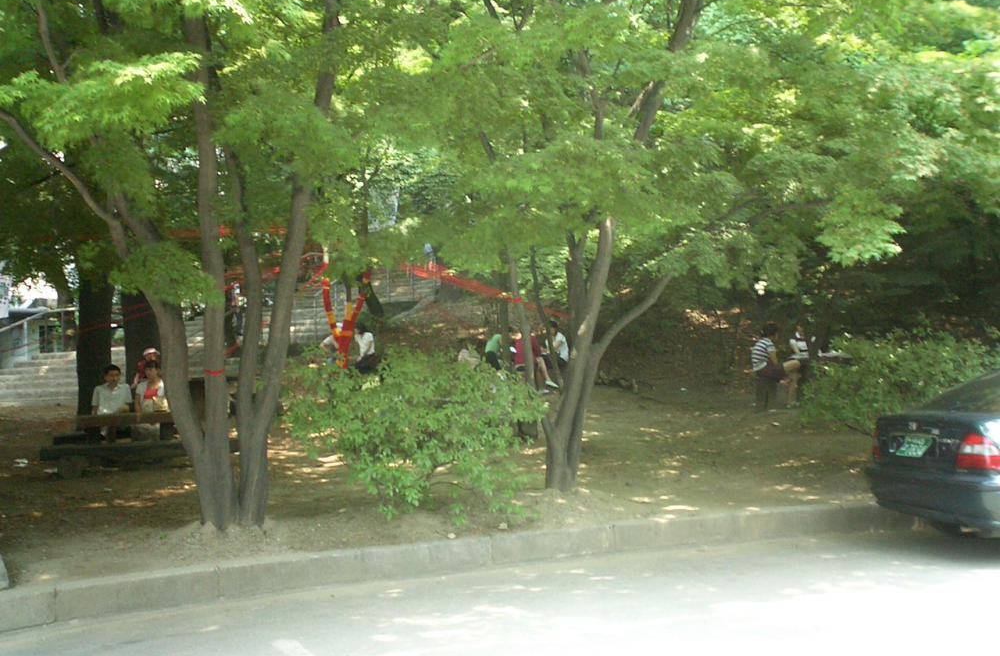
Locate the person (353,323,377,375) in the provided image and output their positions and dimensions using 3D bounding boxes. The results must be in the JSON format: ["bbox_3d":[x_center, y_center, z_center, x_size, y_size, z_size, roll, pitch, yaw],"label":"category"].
[{"bbox_3d":[-2.280,0.475,18.000,0.680,1.150,0.500,-1,-1,-30],"label":"person"}]

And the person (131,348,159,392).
[{"bbox_3d":[-4.650,0.960,14.200,0.480,1.420,0.360,-1,-1,-9],"label":"person"}]

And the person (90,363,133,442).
[{"bbox_3d":[-4.500,1.040,12.400,0.520,1.220,0.750,-1,-1,-13],"label":"person"}]

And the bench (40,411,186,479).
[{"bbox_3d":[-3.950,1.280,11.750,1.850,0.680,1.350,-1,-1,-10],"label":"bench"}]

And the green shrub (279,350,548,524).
[{"bbox_3d":[-0.760,0.900,9.200,2.150,1.430,1.750,-1,-1,0],"label":"green shrub"}]

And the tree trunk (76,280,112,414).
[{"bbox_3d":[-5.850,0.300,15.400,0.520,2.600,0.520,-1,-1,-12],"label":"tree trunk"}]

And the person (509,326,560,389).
[{"bbox_3d":[0.600,0.540,18.700,0.820,1.190,0.520,-1,-1,18],"label":"person"}]

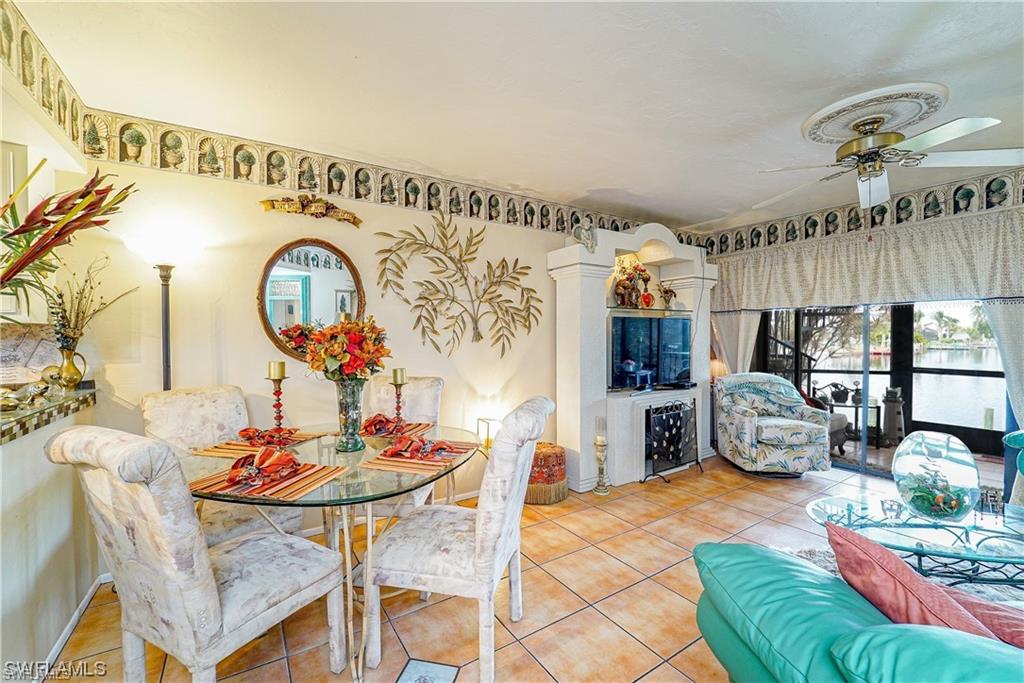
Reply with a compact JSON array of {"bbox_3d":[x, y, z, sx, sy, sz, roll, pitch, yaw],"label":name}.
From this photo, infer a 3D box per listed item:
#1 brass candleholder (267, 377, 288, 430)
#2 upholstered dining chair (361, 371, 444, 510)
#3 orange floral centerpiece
[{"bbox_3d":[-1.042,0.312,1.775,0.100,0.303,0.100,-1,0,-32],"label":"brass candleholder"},{"bbox_3d":[-0.708,0.735,2.346,0.480,1.000,0.630,-1,0,6],"label":"upholstered dining chair"},{"bbox_3d":[-0.756,0.193,1.830,0.375,0.615,0.370,-1,0,-32],"label":"orange floral centerpiece"}]

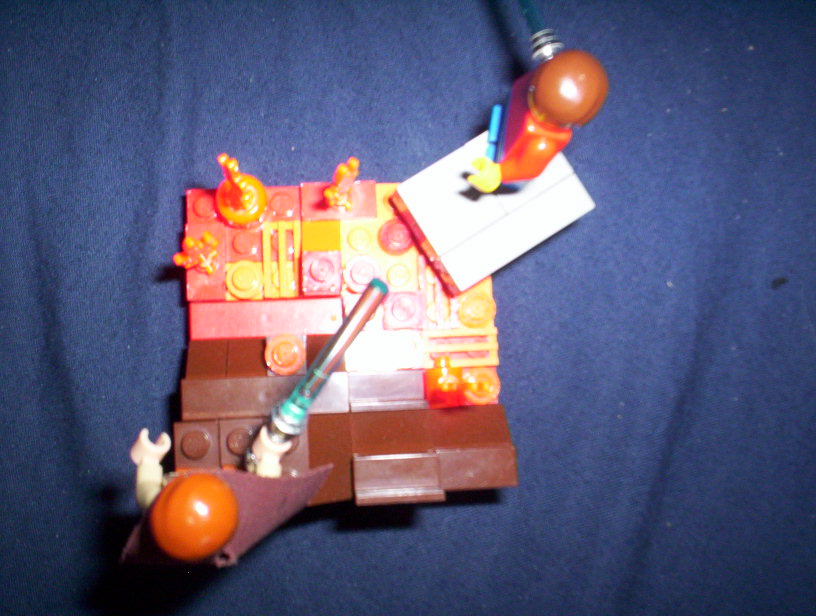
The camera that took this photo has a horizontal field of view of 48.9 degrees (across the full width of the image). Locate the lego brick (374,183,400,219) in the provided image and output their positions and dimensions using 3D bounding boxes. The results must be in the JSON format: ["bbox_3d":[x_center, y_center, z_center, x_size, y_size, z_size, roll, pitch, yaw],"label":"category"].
[{"bbox_3d":[-0.003,-0.023,0.194,0.008,0.005,0.008,-2,86,-5],"label":"lego brick"}]

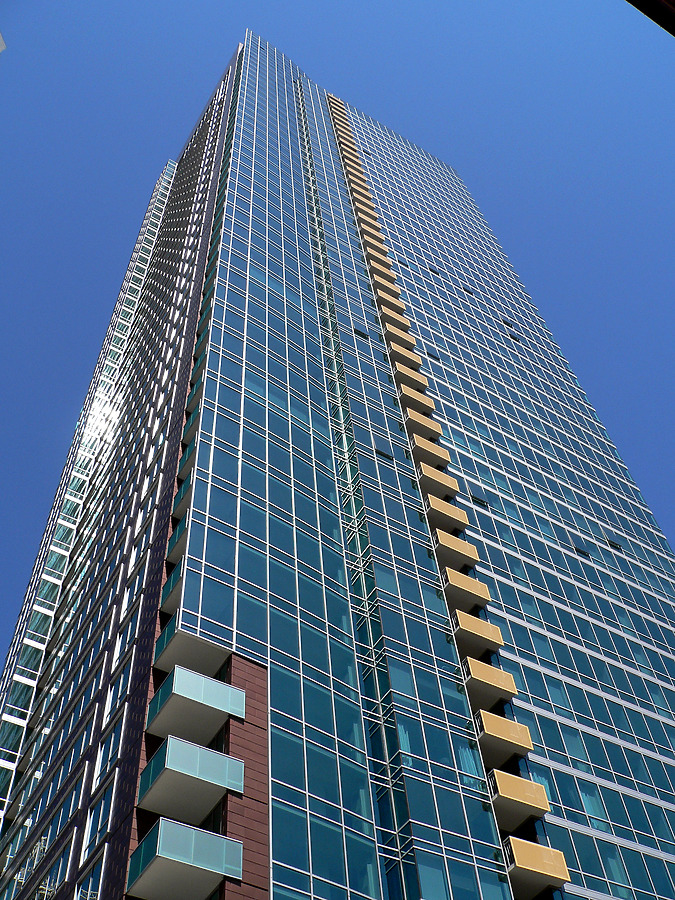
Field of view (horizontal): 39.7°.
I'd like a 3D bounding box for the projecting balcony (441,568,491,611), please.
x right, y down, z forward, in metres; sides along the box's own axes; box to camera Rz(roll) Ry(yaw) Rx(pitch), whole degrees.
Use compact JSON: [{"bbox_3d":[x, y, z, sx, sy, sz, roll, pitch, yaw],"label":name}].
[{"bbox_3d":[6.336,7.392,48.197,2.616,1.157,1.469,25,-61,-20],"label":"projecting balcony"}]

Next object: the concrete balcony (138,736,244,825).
[{"bbox_3d":[-4.869,11.096,31.073,2.821,1.249,2.257,25,-61,-20],"label":"concrete balcony"}]

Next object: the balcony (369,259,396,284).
[{"bbox_3d":[3.663,-15.049,81.192,2.604,1.184,1.400,25,-61,-20],"label":"balcony"}]

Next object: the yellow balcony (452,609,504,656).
[{"bbox_3d":[6.515,9.066,45.353,2.604,1.184,1.400,25,-61,-20],"label":"yellow balcony"}]

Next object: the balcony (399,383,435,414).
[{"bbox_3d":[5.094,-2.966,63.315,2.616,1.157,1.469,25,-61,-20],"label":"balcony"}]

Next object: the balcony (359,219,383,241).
[{"bbox_3d":[3.038,-20.135,88.992,2.604,1.184,1.400,25,-61,-20],"label":"balcony"}]

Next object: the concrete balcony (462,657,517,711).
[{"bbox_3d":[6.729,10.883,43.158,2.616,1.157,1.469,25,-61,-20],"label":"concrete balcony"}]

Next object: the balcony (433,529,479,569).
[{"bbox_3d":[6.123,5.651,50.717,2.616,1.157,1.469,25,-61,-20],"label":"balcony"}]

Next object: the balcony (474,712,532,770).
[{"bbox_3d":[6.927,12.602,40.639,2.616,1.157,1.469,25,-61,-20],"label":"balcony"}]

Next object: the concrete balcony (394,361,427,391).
[{"bbox_3d":[4.890,-4.748,65.834,2.604,1.184,1.400,25,-61,-20],"label":"concrete balcony"}]

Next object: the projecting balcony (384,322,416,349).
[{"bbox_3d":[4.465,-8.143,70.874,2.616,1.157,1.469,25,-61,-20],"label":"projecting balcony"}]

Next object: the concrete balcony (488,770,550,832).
[{"bbox_3d":[7.039,14.127,37.718,2.604,1.184,1.400,25,-61,-20],"label":"concrete balcony"}]

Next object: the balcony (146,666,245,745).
[{"bbox_3d":[-5.072,9.391,33.614,2.821,1.249,2.257,25,-61,-20],"label":"balcony"}]

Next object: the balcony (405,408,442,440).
[{"bbox_3d":[5.322,-1.308,60.715,2.604,1.184,1.400,25,-61,-20],"label":"balcony"}]

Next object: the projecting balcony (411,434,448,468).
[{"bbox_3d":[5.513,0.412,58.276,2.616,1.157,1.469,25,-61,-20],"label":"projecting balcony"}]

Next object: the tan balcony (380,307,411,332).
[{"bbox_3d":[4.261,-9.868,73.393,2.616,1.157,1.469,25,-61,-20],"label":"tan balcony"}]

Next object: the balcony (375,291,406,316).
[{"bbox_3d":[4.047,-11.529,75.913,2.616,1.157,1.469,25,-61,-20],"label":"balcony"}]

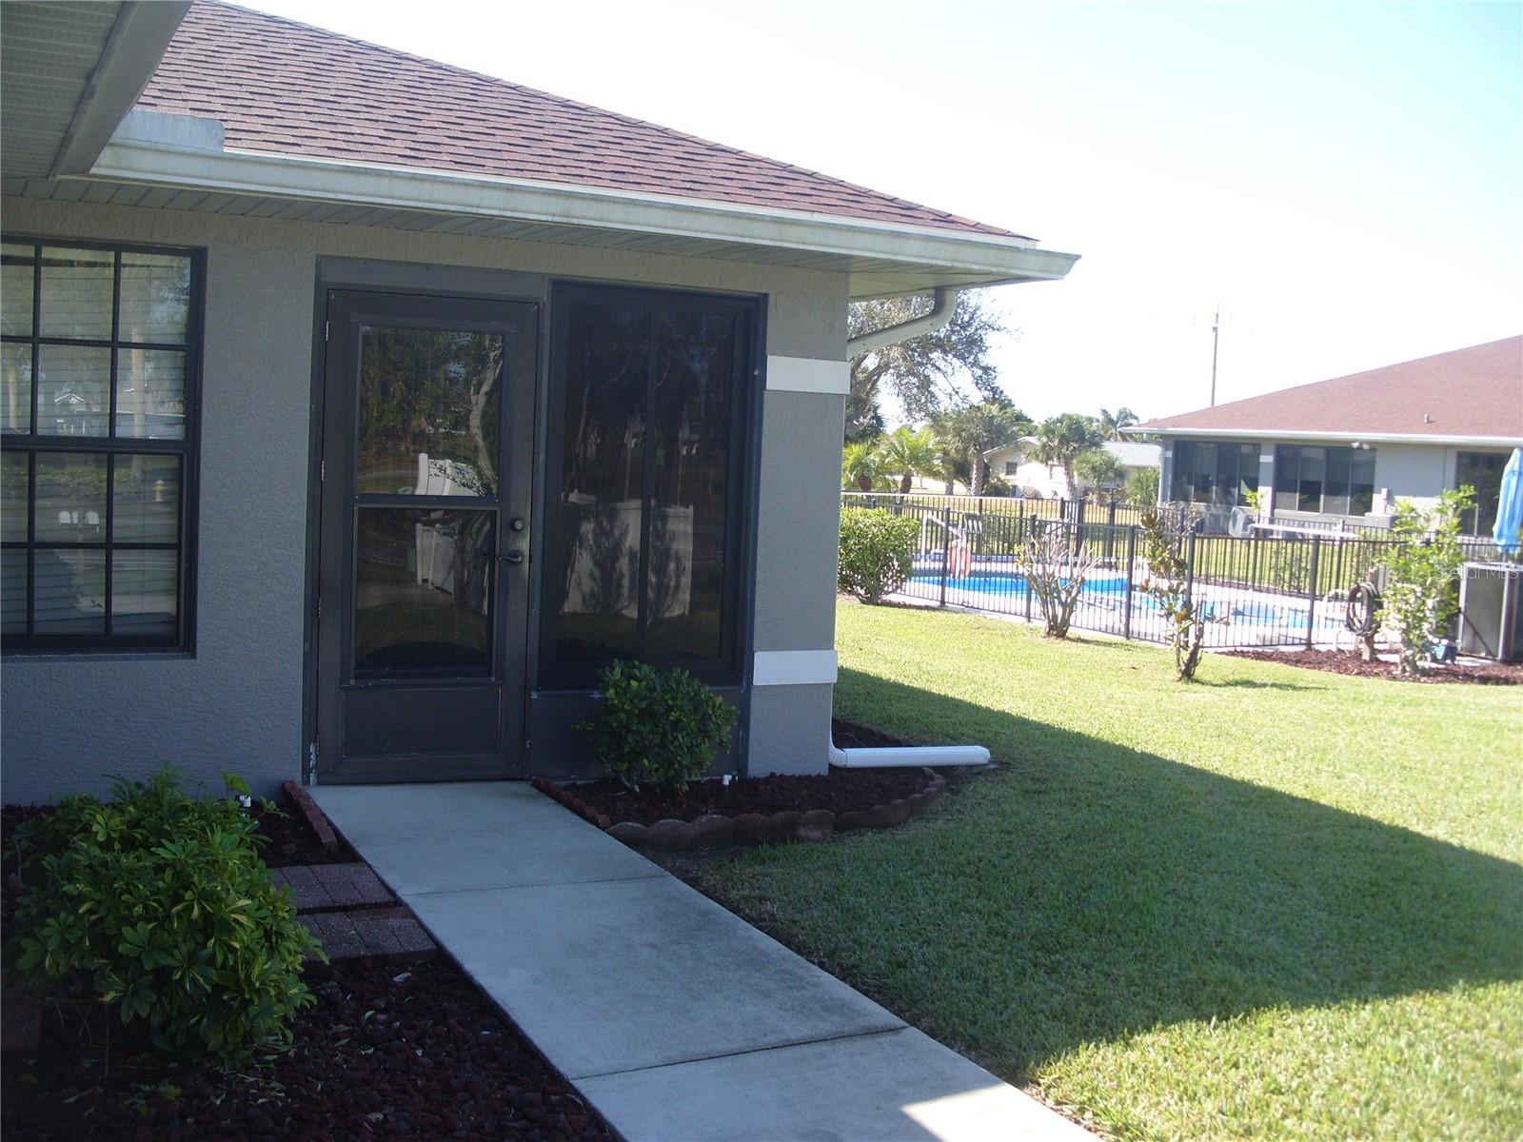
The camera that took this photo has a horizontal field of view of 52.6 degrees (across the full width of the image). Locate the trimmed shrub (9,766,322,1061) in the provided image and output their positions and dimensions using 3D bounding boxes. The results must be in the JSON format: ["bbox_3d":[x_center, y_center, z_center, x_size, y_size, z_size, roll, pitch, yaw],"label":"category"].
[{"bbox_3d":[-1.446,0.831,3.740,0.730,0.650,0.780,1,4,-21],"label":"trimmed shrub"}]

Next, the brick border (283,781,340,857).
[{"bbox_3d":[-1.700,0.950,5.807,0.060,0.080,1.070,1,4,-22],"label":"brick border"}]

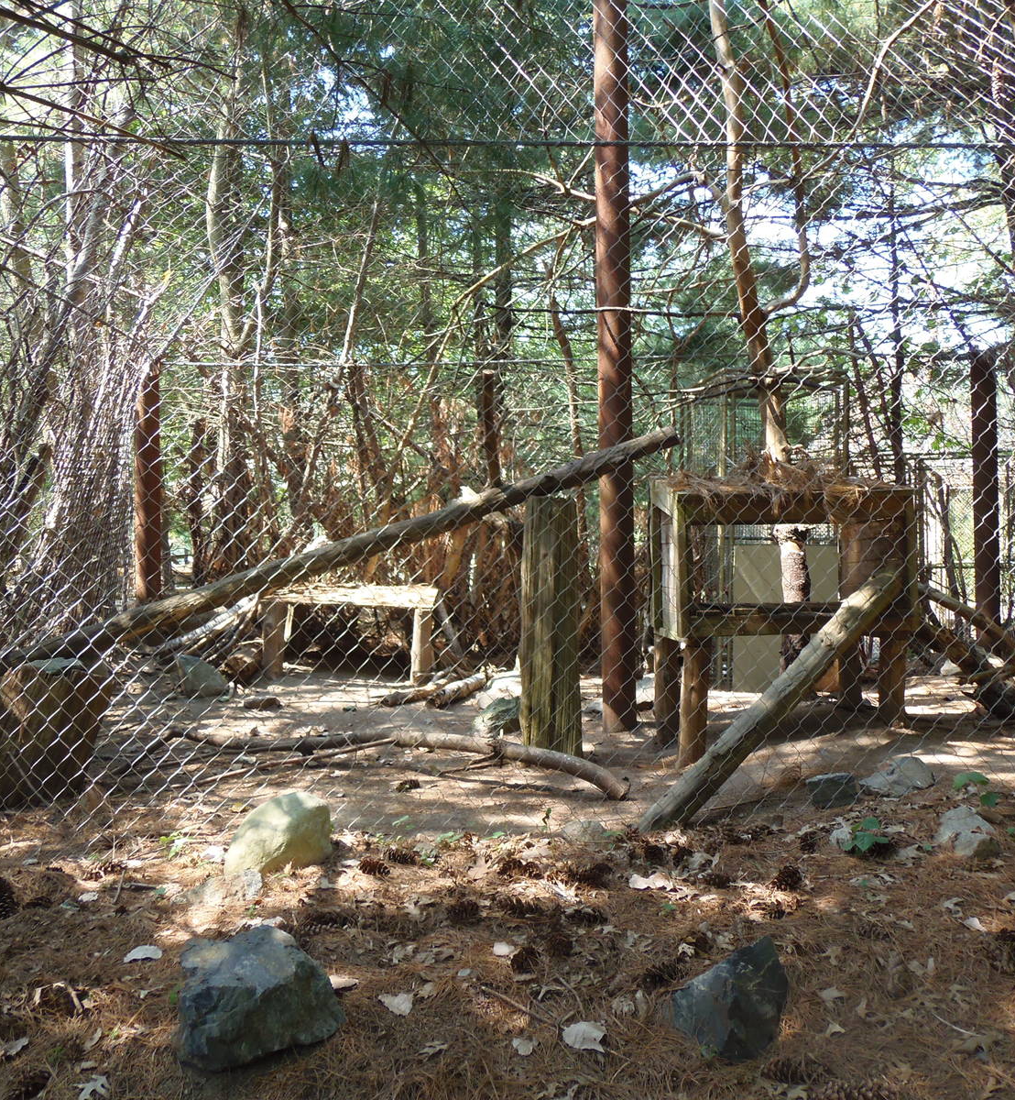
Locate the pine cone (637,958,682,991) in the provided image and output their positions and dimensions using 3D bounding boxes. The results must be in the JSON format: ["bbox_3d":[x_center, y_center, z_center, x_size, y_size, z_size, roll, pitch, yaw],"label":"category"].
[{"bbox_3d":[0.298,0.832,1.993,0.095,0.056,0.060,-2,3,-30],"label":"pine cone"}]

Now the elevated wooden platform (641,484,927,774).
[{"bbox_3d":[1.170,0.285,4.450,0.990,1.180,0.620,0,-1,-4],"label":"elevated wooden platform"}]

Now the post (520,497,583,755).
[{"bbox_3d":[0.192,0.327,4.360,0.250,1.100,0.240,0,-1,0],"label":"post"}]

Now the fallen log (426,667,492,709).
[{"bbox_3d":[-0.261,0.763,5.625,0.085,0.090,0.736,0,-1,21],"label":"fallen log"}]

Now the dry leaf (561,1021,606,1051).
[{"bbox_3d":[0.137,0.873,1.824,0.085,0.020,0.070,-1,3,0],"label":"dry leaf"}]

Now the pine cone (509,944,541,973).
[{"bbox_3d":[0.037,0.866,2.150,0.065,0.050,0.070,0,-1,0],"label":"pine cone"}]

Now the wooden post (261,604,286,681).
[{"bbox_3d":[-1.180,0.446,5.115,0.105,0.385,0.105,-1,3,0],"label":"wooden post"}]

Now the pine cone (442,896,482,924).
[{"bbox_3d":[-0.101,0.797,2.248,0.080,0.055,0.065,-1,3,0],"label":"pine cone"}]

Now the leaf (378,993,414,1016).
[{"bbox_3d":[-0.219,0.893,2.000,0.070,0.020,0.070,0,-1,0],"label":"leaf"}]

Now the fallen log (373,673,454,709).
[{"bbox_3d":[-0.491,0.770,5.650,0.100,0.100,0.807,0,-1,24],"label":"fallen log"}]

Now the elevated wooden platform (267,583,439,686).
[{"bbox_3d":[-0.778,0.423,5.227,0.830,0.410,0.600,-1,3,0],"label":"elevated wooden platform"}]

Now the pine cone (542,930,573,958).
[{"bbox_3d":[0.104,0.816,2.104,0.066,0.055,0.068,-1,3,0],"label":"pine cone"}]

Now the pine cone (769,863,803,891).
[{"bbox_3d":[0.694,0.814,2.530,0.068,0.052,0.070,0,-1,-17],"label":"pine cone"}]

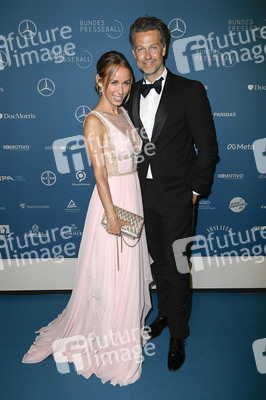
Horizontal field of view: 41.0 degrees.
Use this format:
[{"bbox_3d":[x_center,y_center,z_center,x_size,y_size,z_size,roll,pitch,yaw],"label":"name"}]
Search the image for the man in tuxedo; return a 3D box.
[{"bbox_3d":[0.195,-0.015,1.969,0.580,1.840,0.450,7,16,26],"label":"man in tuxedo"}]

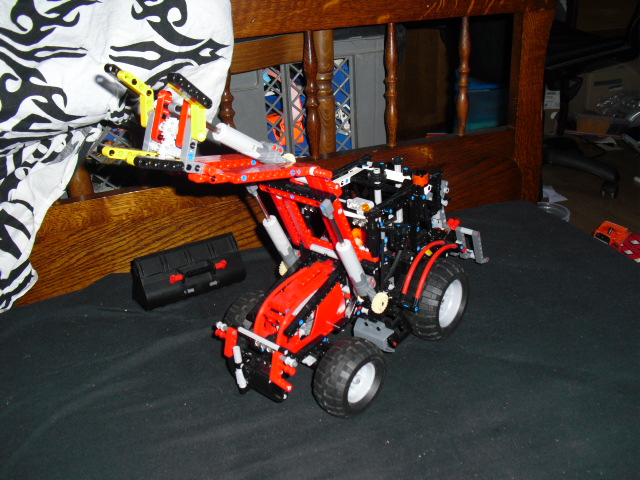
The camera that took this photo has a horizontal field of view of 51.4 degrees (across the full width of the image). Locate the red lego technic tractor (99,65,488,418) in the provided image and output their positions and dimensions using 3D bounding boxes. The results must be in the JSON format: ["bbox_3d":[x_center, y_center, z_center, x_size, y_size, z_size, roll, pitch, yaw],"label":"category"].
[{"bbox_3d":[0.013,-0.031,0.664,0.164,0.355,0.456,18,33,37],"label":"red lego technic tractor"}]

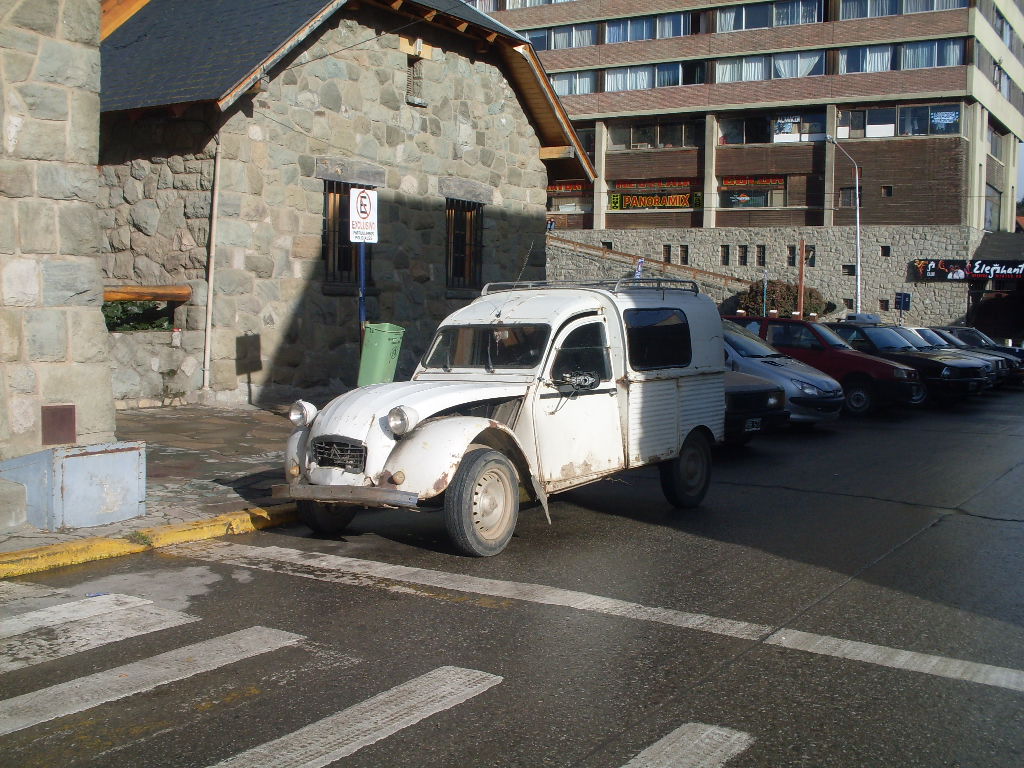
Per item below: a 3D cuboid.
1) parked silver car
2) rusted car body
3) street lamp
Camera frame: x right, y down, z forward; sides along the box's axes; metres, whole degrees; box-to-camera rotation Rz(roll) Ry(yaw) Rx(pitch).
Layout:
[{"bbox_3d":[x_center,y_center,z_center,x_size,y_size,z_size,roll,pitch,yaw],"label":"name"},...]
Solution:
[{"bbox_3d":[2.301,-0.154,14.371,3.830,1.430,1.650,3,3,34],"label":"parked silver car"},{"bbox_3d":[0.051,0.101,7.865,1.500,1.720,3.550,2,3,36],"label":"rusted car body"},{"bbox_3d":[11.000,-4.300,37.300,2.000,7.400,0.300,-1,3,-44],"label":"street lamp"}]

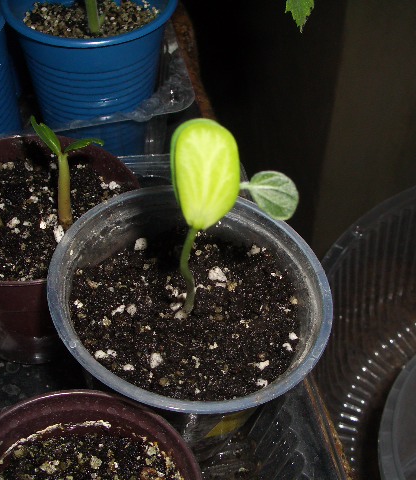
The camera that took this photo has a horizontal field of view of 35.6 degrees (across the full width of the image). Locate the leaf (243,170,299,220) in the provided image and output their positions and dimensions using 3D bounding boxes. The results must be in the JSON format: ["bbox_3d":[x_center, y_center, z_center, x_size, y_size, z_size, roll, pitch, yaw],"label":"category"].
[{"bbox_3d":[0.016,-0.011,0.160,0.013,0.004,0.012,13,89,5],"label":"leaf"}]

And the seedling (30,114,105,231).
[{"bbox_3d":[-0.044,-0.021,0.207,0.021,0.043,0.011,-5,47,-12],"label":"seedling"}]

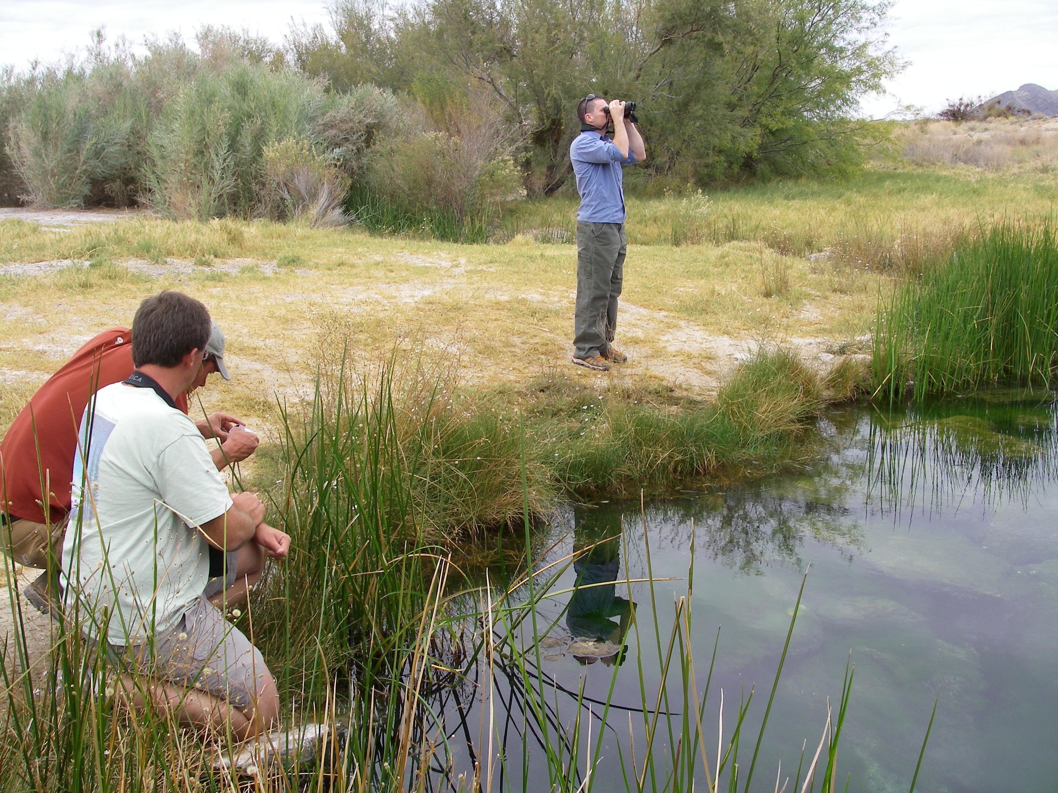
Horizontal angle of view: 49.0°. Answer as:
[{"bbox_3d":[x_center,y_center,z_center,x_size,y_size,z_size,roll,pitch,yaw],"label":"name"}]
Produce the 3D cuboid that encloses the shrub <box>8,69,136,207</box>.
[{"bbox_3d":[-8.844,-4.977,22.456,2.429,2.621,2.300,-5,14,-20],"label":"shrub"}]

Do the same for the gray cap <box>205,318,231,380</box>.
[{"bbox_3d":[-0.949,-0.186,3.380,0.265,0.145,0.170,31,4,-18],"label":"gray cap"}]

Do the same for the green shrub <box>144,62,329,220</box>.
[{"bbox_3d":[-4.990,-4.331,19.834,3.077,2.626,2.800,-3,13,-13],"label":"green shrub"}]

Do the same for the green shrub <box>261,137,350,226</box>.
[{"bbox_3d":[-3.537,-3.382,18.310,1.355,1.373,1.350,-2,13,-10],"label":"green shrub"}]

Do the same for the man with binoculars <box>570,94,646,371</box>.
[{"bbox_3d":[0.508,-1.052,7.558,0.490,1.760,0.520,5,14,19],"label":"man with binoculars"}]

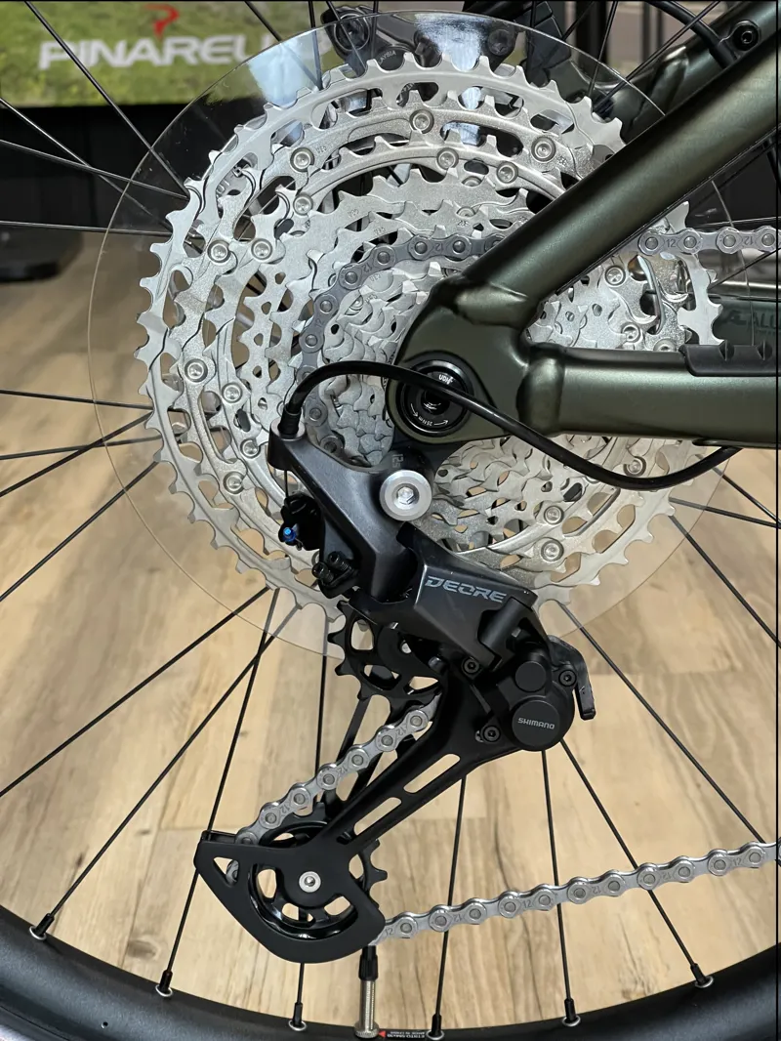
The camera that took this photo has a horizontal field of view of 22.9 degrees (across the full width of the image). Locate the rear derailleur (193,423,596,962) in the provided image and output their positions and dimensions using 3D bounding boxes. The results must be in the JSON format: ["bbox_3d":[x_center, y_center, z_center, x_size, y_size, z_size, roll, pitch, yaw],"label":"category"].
[{"bbox_3d":[0.000,0.064,0.651,0.138,0.196,0.062,0,15,0],"label":"rear derailleur"}]

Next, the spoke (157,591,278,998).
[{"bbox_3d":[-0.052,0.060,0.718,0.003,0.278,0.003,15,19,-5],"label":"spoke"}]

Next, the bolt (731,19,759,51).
[{"bbox_3d":[0.134,-0.182,0.726,0.011,0.011,0.008,0,15,0],"label":"bolt"}]

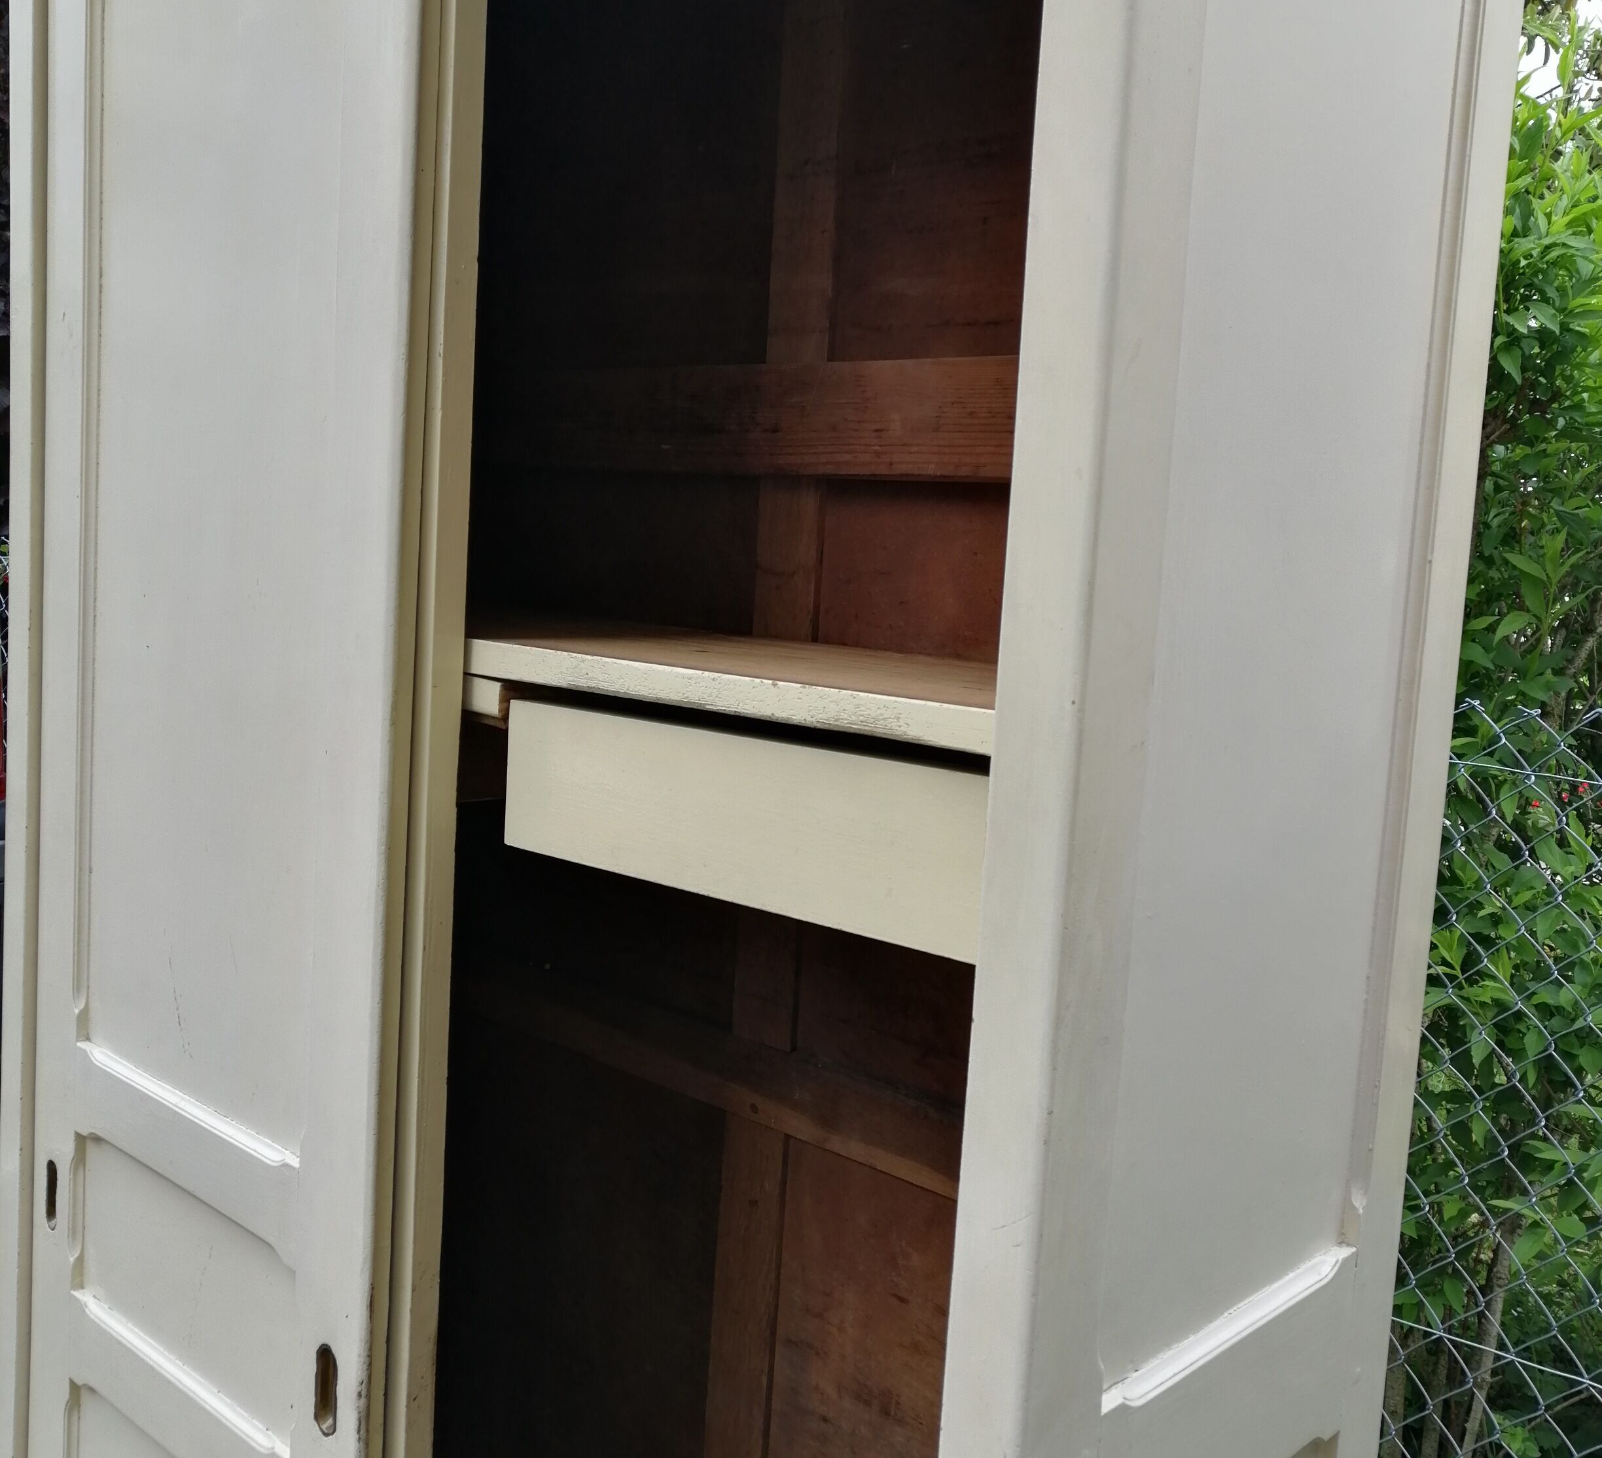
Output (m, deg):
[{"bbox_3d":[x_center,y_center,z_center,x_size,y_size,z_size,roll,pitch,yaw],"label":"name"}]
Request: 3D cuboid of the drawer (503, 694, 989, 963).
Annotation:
[{"bbox_3d":[0.062,0.048,1.136,0.426,0.103,0.323,9,8,41],"label":"drawer"}]

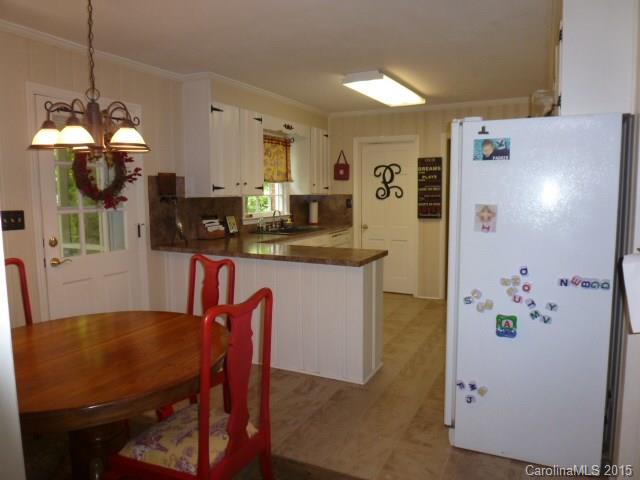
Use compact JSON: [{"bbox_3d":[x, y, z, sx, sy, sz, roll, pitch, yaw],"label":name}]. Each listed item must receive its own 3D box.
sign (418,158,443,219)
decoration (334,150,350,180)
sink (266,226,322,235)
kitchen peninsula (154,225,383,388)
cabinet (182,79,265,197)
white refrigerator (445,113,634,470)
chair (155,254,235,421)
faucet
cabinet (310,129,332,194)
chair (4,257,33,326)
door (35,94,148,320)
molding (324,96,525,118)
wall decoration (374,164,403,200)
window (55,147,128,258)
[{"bbox_3d":[1.403,-0.659,5.670,0.307,0.773,0.030,3,7,27],"label":"sign"},{"bbox_3d":[0.312,-1.036,6.178,0.240,0.410,0.060,3,7,27],"label":"decoration"},{"bbox_3d":[-0.382,-0.017,5.292,0.530,0.190,0.850,3,7,27],"label":"sink"},{"bbox_3d":[-0.471,0.528,3.785,1.986,0.921,0.590,3,7,27],"label":"kitchen peninsula"},{"bbox_3d":[-0.947,-0.977,4.532,0.321,1.066,0.866,3,7,27],"label":"cabinet"},{"bbox_3d":[1.195,0.237,2.615,0.780,1.770,0.870,3,7,22],"label":"white refrigerator"},{"bbox_3d":[-0.755,0.635,2.376,0.490,1.025,0.540,5,8,41],"label":"chair"},{"bbox_3d":[-0.506,-0.237,5.366,0.170,0.250,0.080,3,7,27],"label":"faucet"},{"bbox_3d":[-0.130,-1.062,6.128,0.321,0.872,0.534,3,7,27],"label":"cabinet"},{"bbox_3d":[-1.658,0.640,2.451,0.530,1.010,0.470,3,7,27],"label":"chair"},{"bbox_3d":[-1.730,0.000,3.462,0.060,2.054,0.818,3,7,27],"label":"door"},{"bbox_3d":[1.314,-1.659,5.584,2.680,0.080,0.070,3,7,27],"label":"molding"},{"bbox_3d":[0.910,-0.770,5.908,0.404,0.479,0.025,3,7,27],"label":"wall decoration"},{"bbox_3d":[-1.769,-0.391,3.439,0.060,1.030,0.610,3,7,27],"label":"window"}]

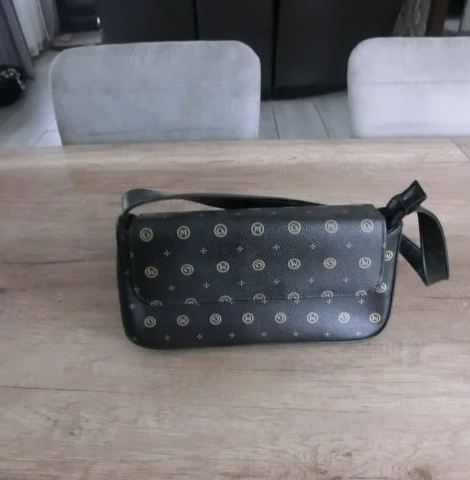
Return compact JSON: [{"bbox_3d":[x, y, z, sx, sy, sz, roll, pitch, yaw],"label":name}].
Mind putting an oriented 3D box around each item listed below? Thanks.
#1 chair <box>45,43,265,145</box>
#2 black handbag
[{"bbox_3d":[-0.146,0.078,1.033,0.465,0.880,0.570,-3,38,-3],"label":"chair"},{"bbox_3d":[0.061,0.014,0.455,0.355,0.170,0.107,-2,38,-2],"label":"black handbag"}]

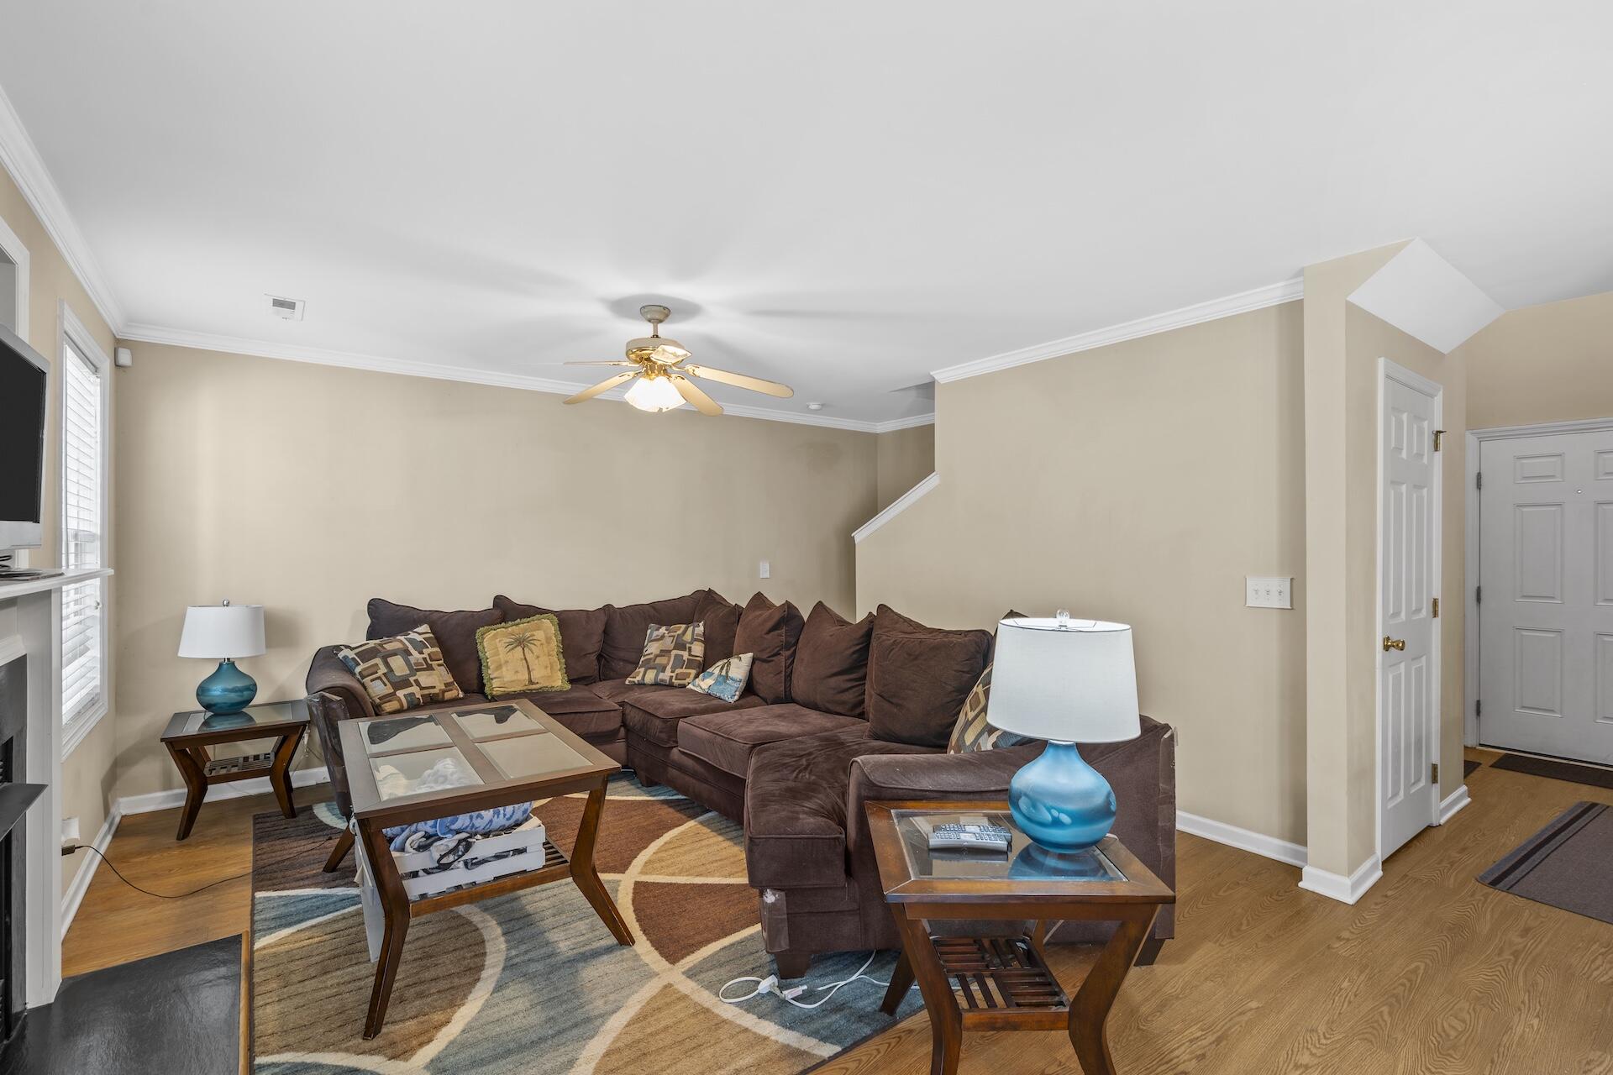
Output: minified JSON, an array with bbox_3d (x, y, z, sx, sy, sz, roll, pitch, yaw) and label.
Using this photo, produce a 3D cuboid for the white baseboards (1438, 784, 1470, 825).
[{"bbox_3d":[3.256,1.332,3.607,0.540,0.100,0.022,0,0,-37],"label":"white baseboards"}]

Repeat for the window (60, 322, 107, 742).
[{"bbox_3d":[-2.893,-0.017,2.868,0.070,1.500,0.860,0,0,-37],"label":"window"}]

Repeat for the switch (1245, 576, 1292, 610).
[{"bbox_3d":[1.988,0.241,3.088,0.015,0.122,0.170,0,0,-37],"label":"switch"}]

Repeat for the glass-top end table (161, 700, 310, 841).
[{"bbox_3d":[-2.778,1.128,3.522,0.535,0.500,0.590,0,0,-37],"label":"glass-top end table"}]

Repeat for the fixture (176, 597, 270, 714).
[{"bbox_3d":[-2.917,0.595,3.608,0.345,0.575,0.345,0,0,-37],"label":"fixture"}]

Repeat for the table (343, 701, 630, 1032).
[{"bbox_3d":[-1.299,1.078,2.725,0.760,0.590,1.280,0,-1,-39],"label":"table"}]

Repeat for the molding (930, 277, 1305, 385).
[{"bbox_3d":[1.450,-1.023,3.769,0.072,0.070,2.080,0,0,-37],"label":"molding"}]

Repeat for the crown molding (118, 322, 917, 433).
[{"bbox_3d":[-1.353,-1.010,5.014,5.020,0.081,0.068,0,0,-37],"label":"crown molding"}]

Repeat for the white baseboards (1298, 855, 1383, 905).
[{"bbox_3d":[2.148,1.319,2.877,0.400,0.112,0.180,0,0,-37],"label":"white baseboards"}]

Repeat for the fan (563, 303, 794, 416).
[{"bbox_3d":[-0.709,-0.818,3.286,1.200,0.490,1.200,0,0,-37],"label":"fan"}]

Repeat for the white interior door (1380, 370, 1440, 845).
[{"bbox_3d":[2.698,0.344,3.208,0.800,2.050,0.045,0,0,-37],"label":"white interior door"}]

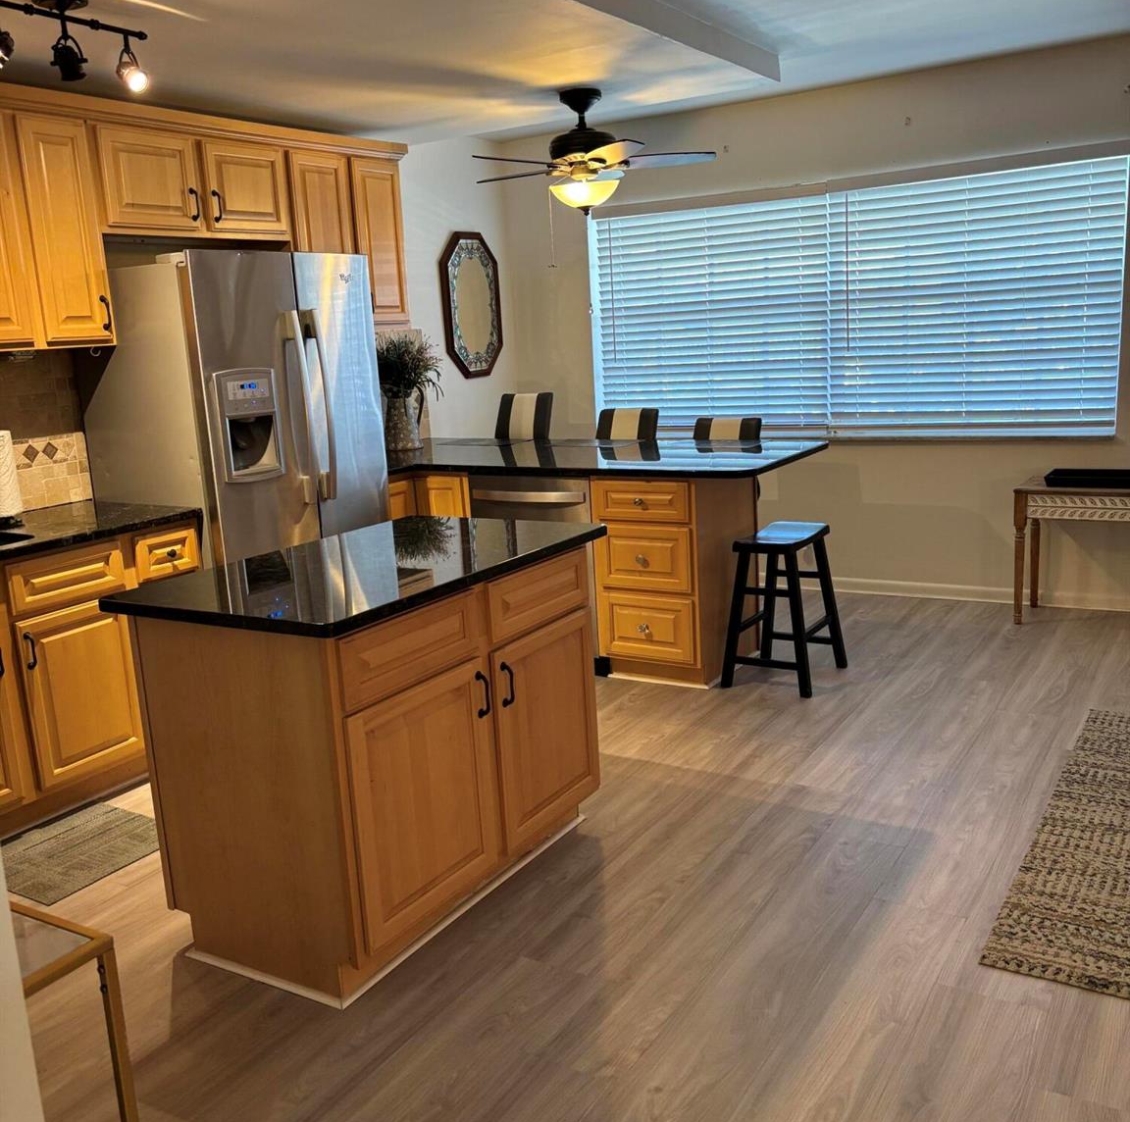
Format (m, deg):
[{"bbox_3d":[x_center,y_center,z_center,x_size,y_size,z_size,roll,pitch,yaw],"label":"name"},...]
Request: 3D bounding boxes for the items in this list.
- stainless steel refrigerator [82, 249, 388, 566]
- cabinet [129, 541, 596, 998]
[{"bbox_3d":[-1.297,-0.325,4.688,0.759,1.787,0.909,4,14,33],"label":"stainless steel refrigerator"},{"bbox_3d":[-0.477,0.420,3.114,0.747,0.874,1.167,4,14,31],"label":"cabinet"}]

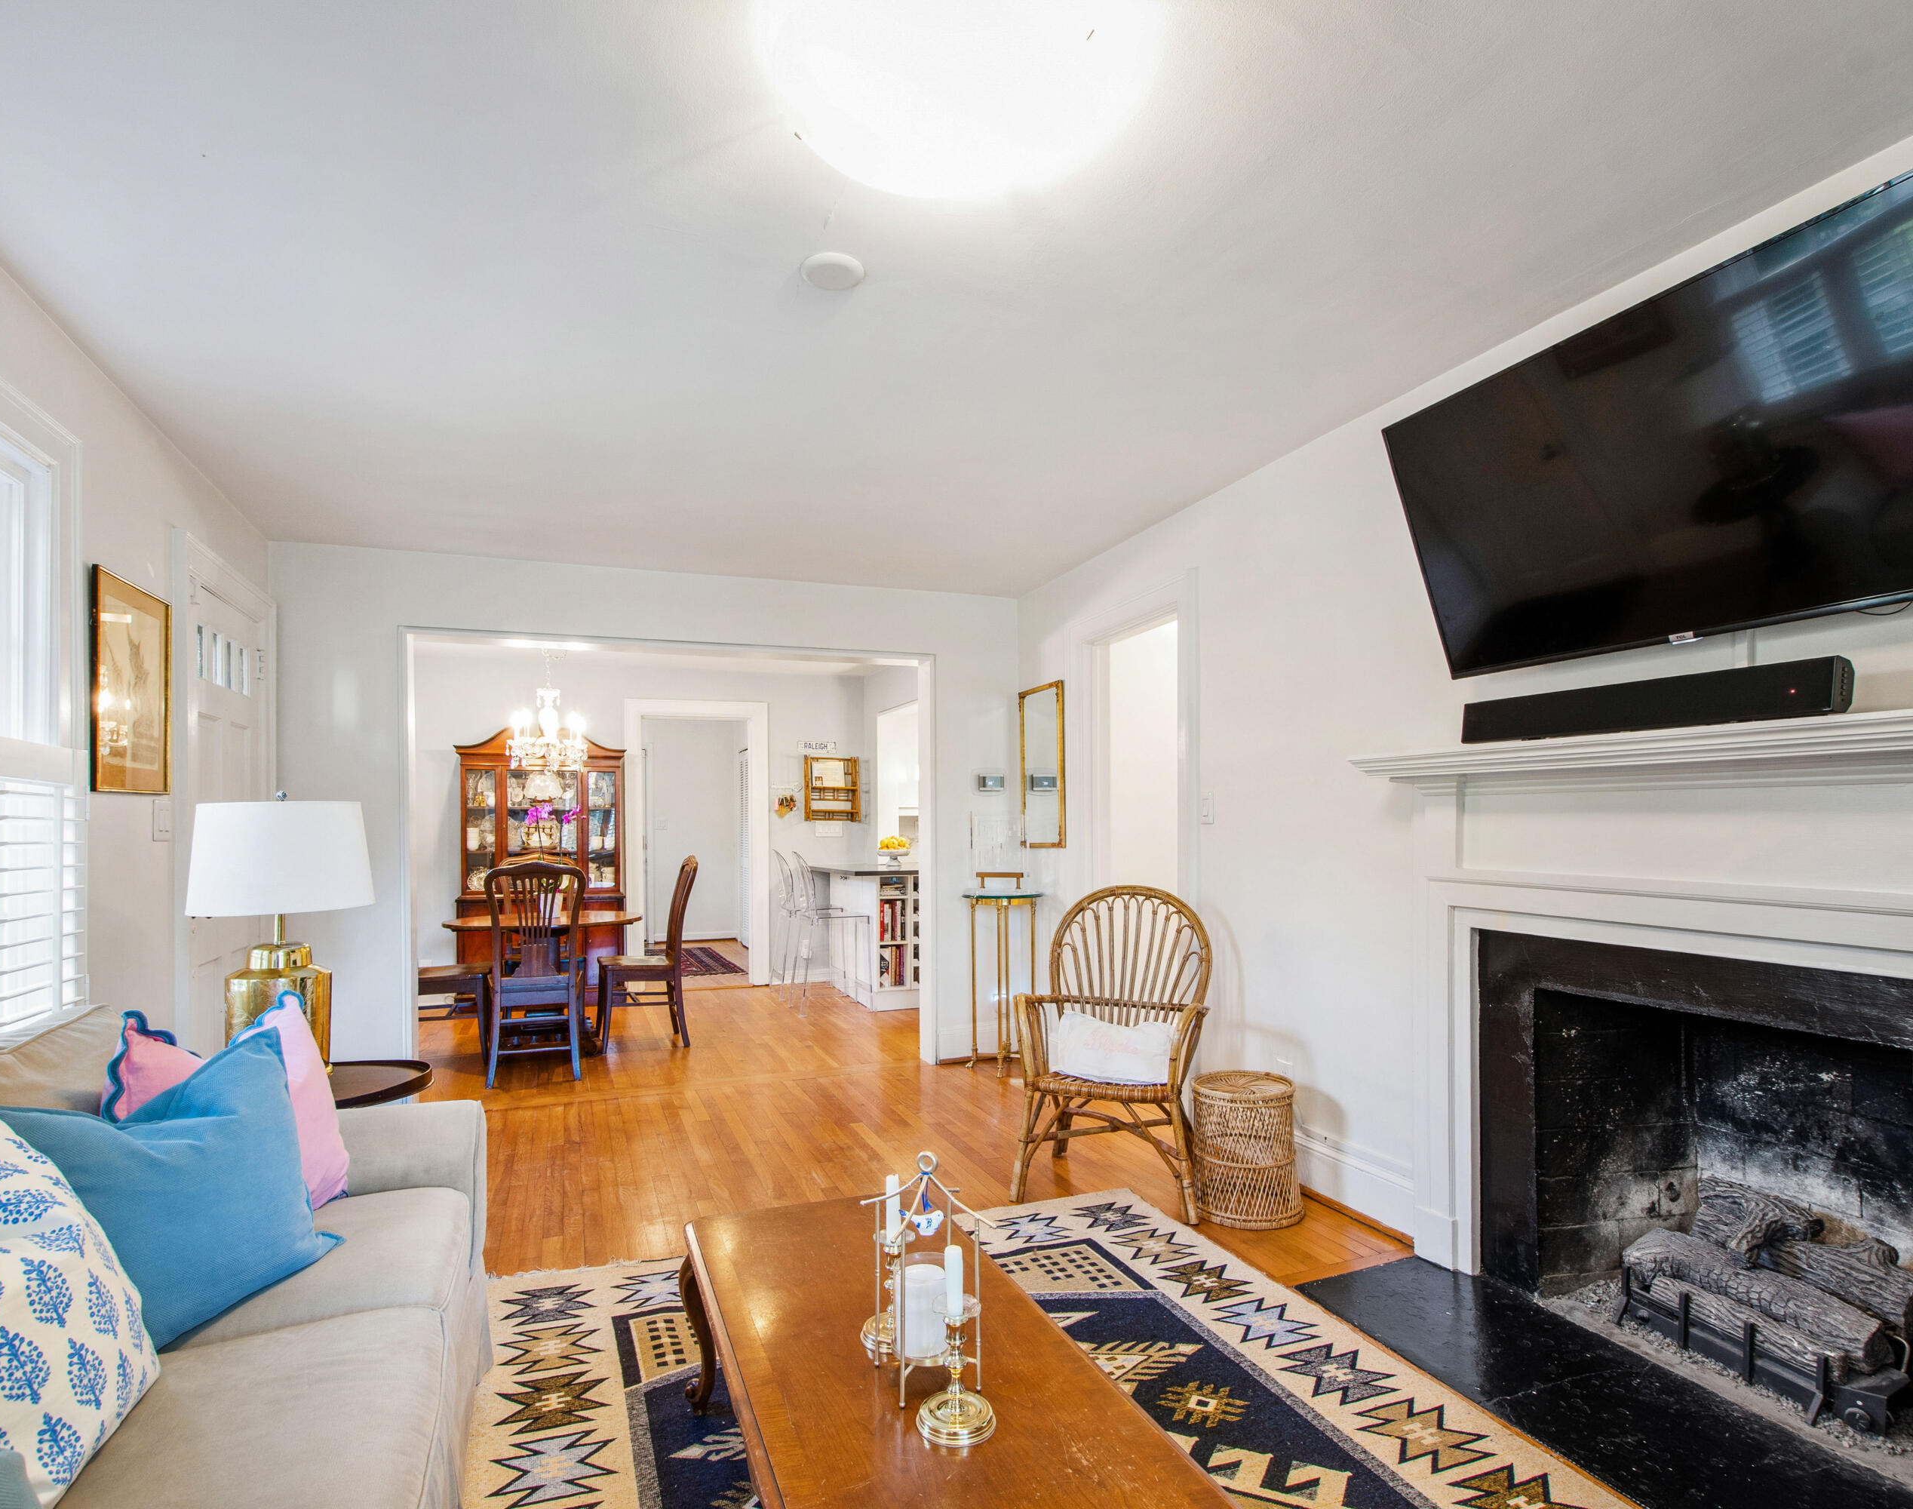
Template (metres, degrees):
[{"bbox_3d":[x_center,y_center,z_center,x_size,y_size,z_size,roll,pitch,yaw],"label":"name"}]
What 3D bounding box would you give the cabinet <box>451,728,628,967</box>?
[{"bbox_3d":[-2.800,0.755,6.400,1.060,1.880,0.390,1,-3,-22],"label":"cabinet"}]

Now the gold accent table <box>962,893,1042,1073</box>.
[{"bbox_3d":[0.229,1.152,4.760,0.400,0.880,0.400,0,-3,0],"label":"gold accent table"}]

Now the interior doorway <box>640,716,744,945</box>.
[{"bbox_3d":[-1.965,0.720,7.020,0.820,2.020,0.130,1,-3,-22],"label":"interior doorway"}]

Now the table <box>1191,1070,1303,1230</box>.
[{"bbox_3d":[0.944,1.272,3.060,0.350,0.400,0.350,0,-3,0],"label":"table"}]

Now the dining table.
[{"bbox_3d":[-2.170,1.236,5.030,1.020,0.730,0.860,1,-3,-22],"label":"dining table"}]

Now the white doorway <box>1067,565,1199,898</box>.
[{"bbox_3d":[0.820,0.410,4.200,0.140,2.180,1.020,1,-3,-23],"label":"white doorway"}]

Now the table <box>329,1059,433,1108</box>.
[{"bbox_3d":[-1.600,1.120,2.390,0.470,0.600,0.470,1,-4,-21],"label":"table"}]

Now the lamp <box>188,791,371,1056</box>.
[{"bbox_3d":[-1.700,0.475,2.370,0.400,0.710,0.400,1,-4,-21],"label":"lamp"}]

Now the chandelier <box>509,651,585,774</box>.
[{"bbox_3d":[-2.300,-0.240,5.300,0.420,0.710,0.420,1,-4,-21],"label":"chandelier"}]

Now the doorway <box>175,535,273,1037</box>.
[{"bbox_3d":[-2.665,0.410,3.370,0.130,2.150,1.100,1,-3,-23],"label":"doorway"}]

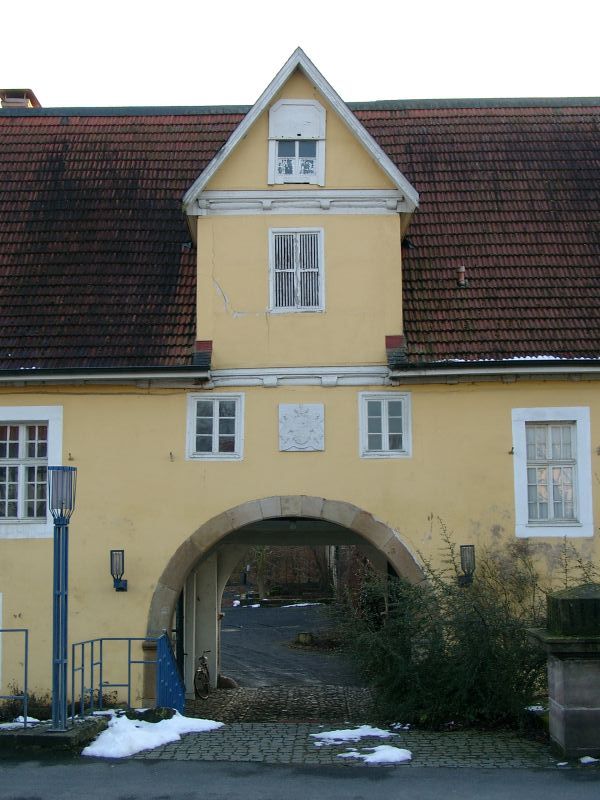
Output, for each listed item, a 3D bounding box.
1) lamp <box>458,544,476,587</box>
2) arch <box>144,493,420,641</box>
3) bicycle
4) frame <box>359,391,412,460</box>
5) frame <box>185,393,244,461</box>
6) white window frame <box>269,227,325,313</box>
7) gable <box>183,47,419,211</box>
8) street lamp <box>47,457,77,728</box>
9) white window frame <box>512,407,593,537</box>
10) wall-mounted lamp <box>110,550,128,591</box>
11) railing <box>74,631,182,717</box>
[{"bbox_3d":[2.865,2.834,19.785,0.230,0.720,0.450,-1,-8,1],"label":"lamp"},{"bbox_3d":[-0.108,2.914,20.191,5.164,2.482,0.450,-1,-8,1],"label":"arch"},{"bbox_3d":[-2.033,5.818,24.717,0.550,1.040,1.720,-1,-8,1],"label":"bicycle"},{"bbox_3d":[1.509,0.450,20.392,0.934,1.172,0.120,-1,-8,1],"label":"frame"},{"bbox_3d":[-1.501,0.474,20.463,1.020,1.203,0.120,-1,-8,1],"label":"frame"},{"bbox_3d":[-0.054,-2.342,20.819,1.009,1.571,0.120,-1,-8,1],"label":"white window frame"},{"bbox_3d":[0.023,-4.924,21.074,4.296,3.140,0.500,-1,-8,1],"label":"gable"},{"bbox_3d":[-3.561,2.914,17.291,0.417,3.890,0.417,-1,-8,1],"label":"street lamp"},{"bbox_3d":[4.444,1.271,20.256,1.395,2.280,0.180,-1,-8,1],"label":"white window frame"},{"bbox_3d":[-3.120,2.939,19.918,0.230,0.720,0.450,-1,-8,1],"label":"wall-mounted lamp"},{"bbox_3d":[-2.673,4.473,18.656,1.702,1.170,1.515,-1,-8,1],"label":"railing"}]

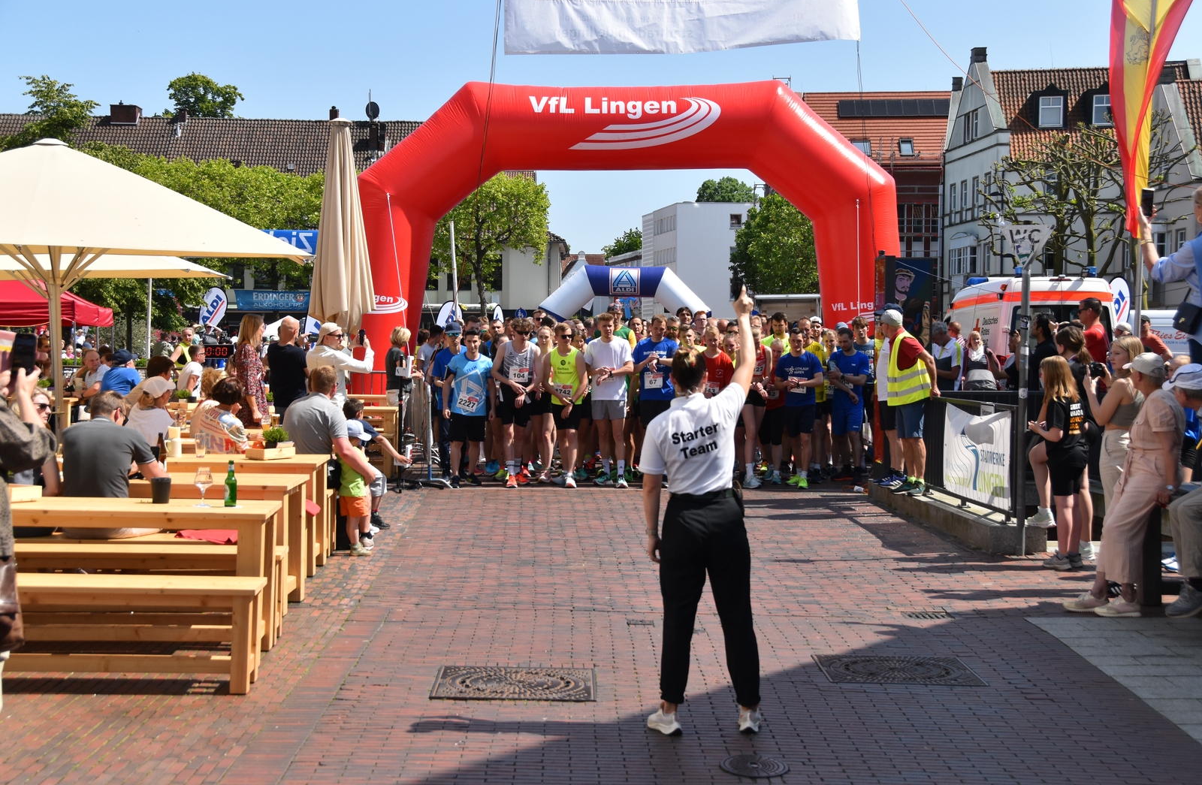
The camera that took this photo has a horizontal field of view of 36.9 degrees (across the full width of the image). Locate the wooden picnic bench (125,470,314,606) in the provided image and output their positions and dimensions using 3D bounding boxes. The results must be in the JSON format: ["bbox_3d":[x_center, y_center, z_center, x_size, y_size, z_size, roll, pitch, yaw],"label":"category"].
[{"bbox_3d":[-2.840,0.880,10.830,2.050,0.730,0.700,1,2,0],"label":"wooden picnic bench"}]

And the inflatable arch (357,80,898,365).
[{"bbox_3d":[0.319,-1.490,22.256,6.850,4.600,1.100,0,3,0],"label":"inflatable arch"}]

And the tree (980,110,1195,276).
[{"bbox_3d":[14.017,-4.283,52.000,5.900,7.750,5.600,0,2,0],"label":"tree"}]

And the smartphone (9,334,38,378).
[{"bbox_3d":[-2.082,-0.130,6.500,0.075,0.159,0.010,7,3,4],"label":"smartphone"}]

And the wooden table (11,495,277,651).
[{"bbox_3d":[-2.770,0.965,9.520,2.050,0.730,0.700,2,2,-1],"label":"wooden table"}]

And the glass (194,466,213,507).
[{"bbox_3d":[-2.019,0.473,9.150,0.094,0.195,0.094,0,3,0],"label":"glass"}]

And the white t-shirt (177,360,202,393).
[{"bbox_3d":[-4.710,-0.095,20.717,0.320,0.600,0.440,-1,3,-25],"label":"white t-shirt"}]

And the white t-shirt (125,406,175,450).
[{"bbox_3d":[-3.286,0.357,13.129,0.390,0.550,0.290,1,3,20],"label":"white t-shirt"}]

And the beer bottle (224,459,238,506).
[{"bbox_3d":[-1.950,0.482,9.500,0.064,0.241,0.064,0,2,0],"label":"beer bottle"}]

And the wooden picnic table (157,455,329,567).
[{"bbox_3d":[-3.033,0.822,12.169,2.340,0.760,0.720,1,3,2],"label":"wooden picnic table"}]

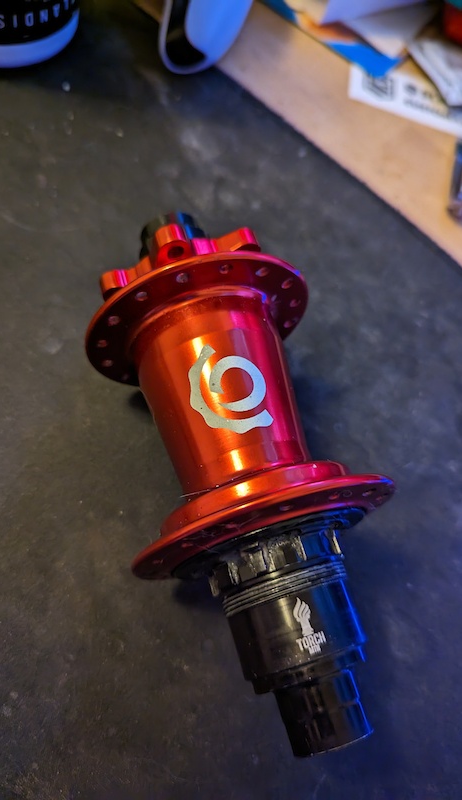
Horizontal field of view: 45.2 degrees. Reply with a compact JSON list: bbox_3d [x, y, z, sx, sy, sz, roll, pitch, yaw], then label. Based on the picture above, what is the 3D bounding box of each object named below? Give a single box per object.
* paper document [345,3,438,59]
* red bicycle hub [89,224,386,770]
[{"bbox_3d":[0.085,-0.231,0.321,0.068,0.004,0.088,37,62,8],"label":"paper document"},{"bbox_3d":[0.002,0.011,0.151,0.067,0.067,0.148,-12,66,-14],"label":"red bicycle hub"}]

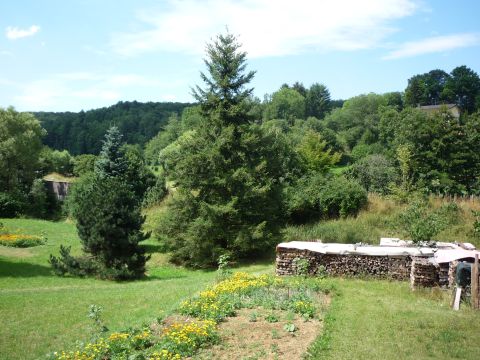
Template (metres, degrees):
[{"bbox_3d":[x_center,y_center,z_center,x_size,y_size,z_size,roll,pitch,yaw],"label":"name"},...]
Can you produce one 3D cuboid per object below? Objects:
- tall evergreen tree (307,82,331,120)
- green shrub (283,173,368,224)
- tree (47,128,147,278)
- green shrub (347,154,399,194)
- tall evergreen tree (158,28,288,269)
[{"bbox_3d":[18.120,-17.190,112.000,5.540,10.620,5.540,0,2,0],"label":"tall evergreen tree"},{"bbox_3d":[5.530,1.180,31.000,5.150,3.000,4.380,0,2,0],"label":"green shrub"},{"bbox_3d":[-5.930,0.990,20.500,3.970,6.380,3.580,0,2,0],"label":"tree"},{"bbox_3d":[11.830,-0.490,43.000,4.430,3.540,3.990,0,2,0],"label":"green shrub"},{"bbox_3d":[-0.750,-1.430,23.500,6.140,11.200,6.140,0,2,0],"label":"tall evergreen tree"}]

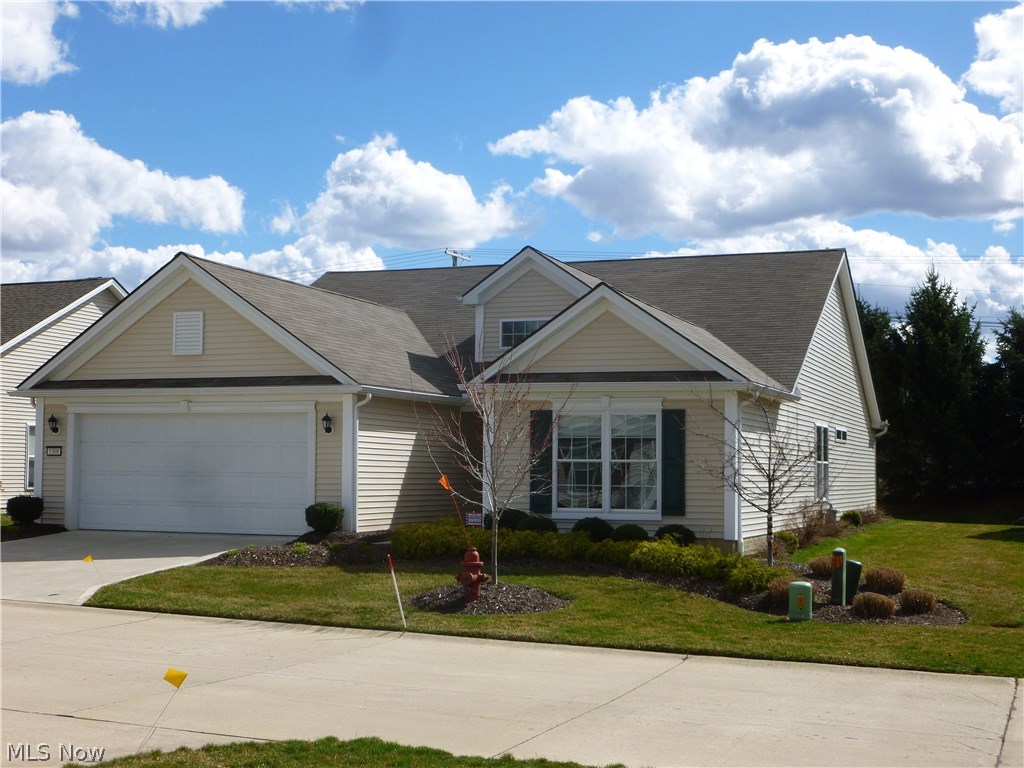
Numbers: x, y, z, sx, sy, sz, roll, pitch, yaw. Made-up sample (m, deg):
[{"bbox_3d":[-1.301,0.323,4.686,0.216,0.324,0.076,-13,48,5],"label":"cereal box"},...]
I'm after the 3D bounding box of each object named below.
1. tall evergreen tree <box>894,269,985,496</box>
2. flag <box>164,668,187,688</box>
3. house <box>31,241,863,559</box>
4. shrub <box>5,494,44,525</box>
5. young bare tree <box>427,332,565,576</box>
[{"bbox_3d":[16.143,0.019,52.500,3.600,8.700,3.600,-1,-4,20],"label":"tall evergreen tree"},{"bbox_3d":[-2.033,1.779,8.400,0.125,0.105,0.035,32,0,-5],"label":"flag"},{"bbox_3d":[0.704,-0.018,33.105,13.760,6.480,20.780,-1,-4,20],"label":"house"},{"bbox_3d":[-8.862,2.302,25.300,0.700,0.570,0.680,-1,-4,20],"label":"shrub"},{"bbox_3d":[-0.233,1.005,18.500,1.900,3.300,1.800,0,-3,0],"label":"young bare tree"}]

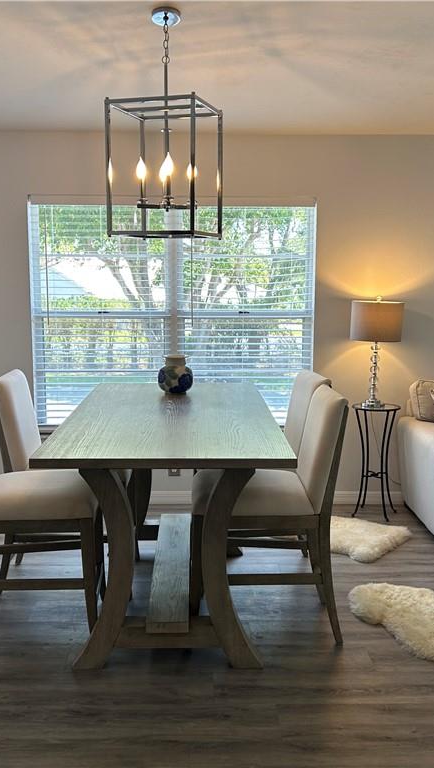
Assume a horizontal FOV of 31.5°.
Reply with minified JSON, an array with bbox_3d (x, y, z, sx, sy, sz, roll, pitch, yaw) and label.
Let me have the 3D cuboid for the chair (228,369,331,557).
[{"bbox_3d":[0.209,0.466,3.940,0.650,1.045,0.480,0,8,-2],"label":"chair"}]

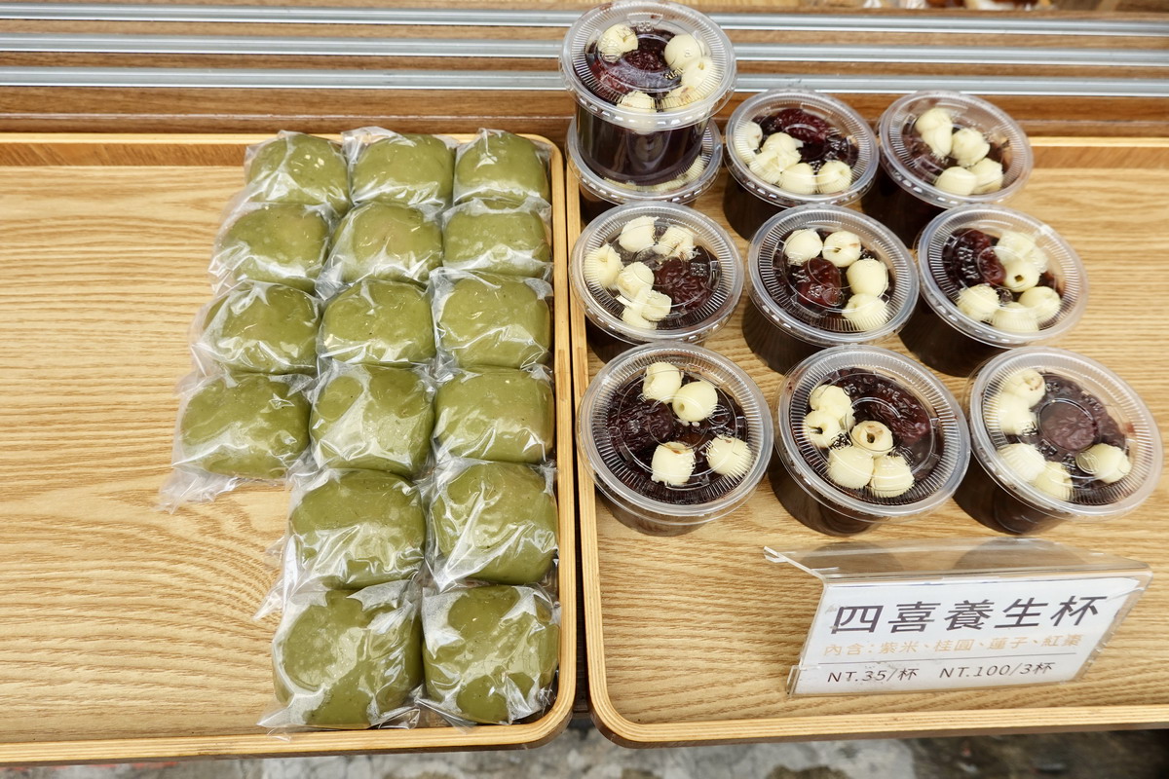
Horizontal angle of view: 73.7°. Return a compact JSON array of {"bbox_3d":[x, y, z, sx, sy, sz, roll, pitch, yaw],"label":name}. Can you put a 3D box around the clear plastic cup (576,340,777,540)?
[{"bbox_3d":[0.037,0.027,0.347,0.081,0.047,0.081,1,62,-2],"label":"clear plastic cup"}]

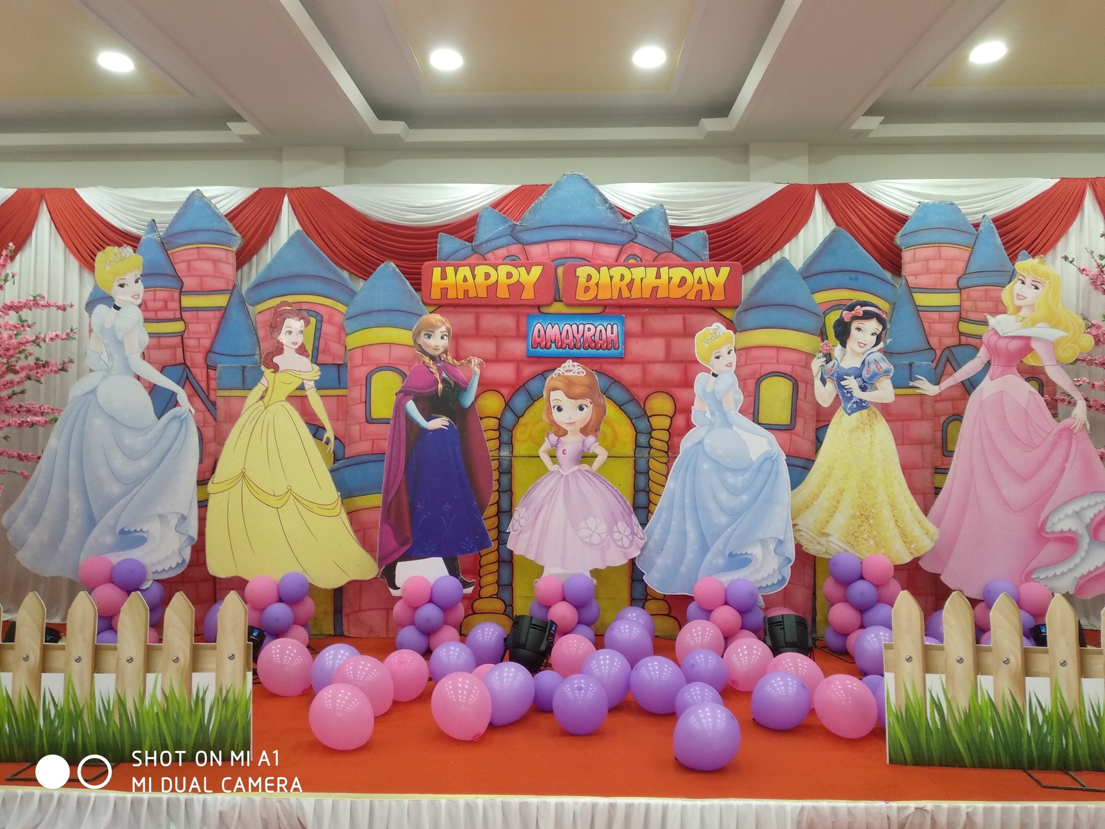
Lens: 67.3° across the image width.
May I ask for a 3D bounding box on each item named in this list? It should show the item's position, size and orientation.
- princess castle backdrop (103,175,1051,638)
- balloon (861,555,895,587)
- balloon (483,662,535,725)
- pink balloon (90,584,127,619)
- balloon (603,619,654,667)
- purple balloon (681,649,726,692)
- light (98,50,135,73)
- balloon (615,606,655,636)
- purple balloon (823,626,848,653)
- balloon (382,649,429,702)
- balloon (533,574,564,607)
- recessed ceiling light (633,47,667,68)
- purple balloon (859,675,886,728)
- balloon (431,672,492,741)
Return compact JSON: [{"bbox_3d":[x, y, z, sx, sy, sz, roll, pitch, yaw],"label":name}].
[{"bbox_3d":[0.081,-0.046,4.838,5.542,2.676,0.200,0,0,2],"label":"princess castle backdrop"},{"bbox_3d":[1.733,0.834,4.420,0.178,0.178,0.178,0,0,2],"label":"balloon"},{"bbox_3d":[-0.182,1.109,3.295,0.226,0.254,0.240,0,-1,0],"label":"balloon"},{"bbox_3d":[-2.170,0.912,4.059,0.170,0.165,0.168,0,-1,2],"label":"pink balloon"},{"bbox_3d":[0.383,1.149,4.160,0.248,0.260,0.248,0,0,2],"label":"balloon"},{"bbox_3d":[0.656,1.112,3.605,0.199,0.186,0.193,0,-1,2],"label":"purple balloon"},{"bbox_3d":[-2.338,-1.888,4.439,0.175,0.030,0.175,0,-1,2],"label":"light"},{"bbox_3d":[0.447,1.149,4.500,0.222,0.229,0.222,0,0,0],"label":"balloon"},{"bbox_3d":[1.506,1.167,4.340,0.167,0.163,0.165,0,-1,0],"label":"purple balloon"},{"bbox_3d":[-0.626,1.097,3.488,0.207,0.207,0.207,0,-1,2],"label":"balloon"},{"bbox_3d":[-0.017,0.887,4.180,0.152,0.155,0.154,0,-1,2],"label":"balloon"},{"bbox_3d":[0.492,-1.816,4.227,0.168,0.035,0.168,0,0,0],"label":"recessed ceiling light"},{"bbox_3d":[1.320,1.152,3.300,0.220,0.227,0.220,0,0,0],"label":"purple balloon"},{"bbox_3d":[-0.340,1.099,3.130,0.230,0.246,0.234,0,-1,2],"label":"balloon"}]

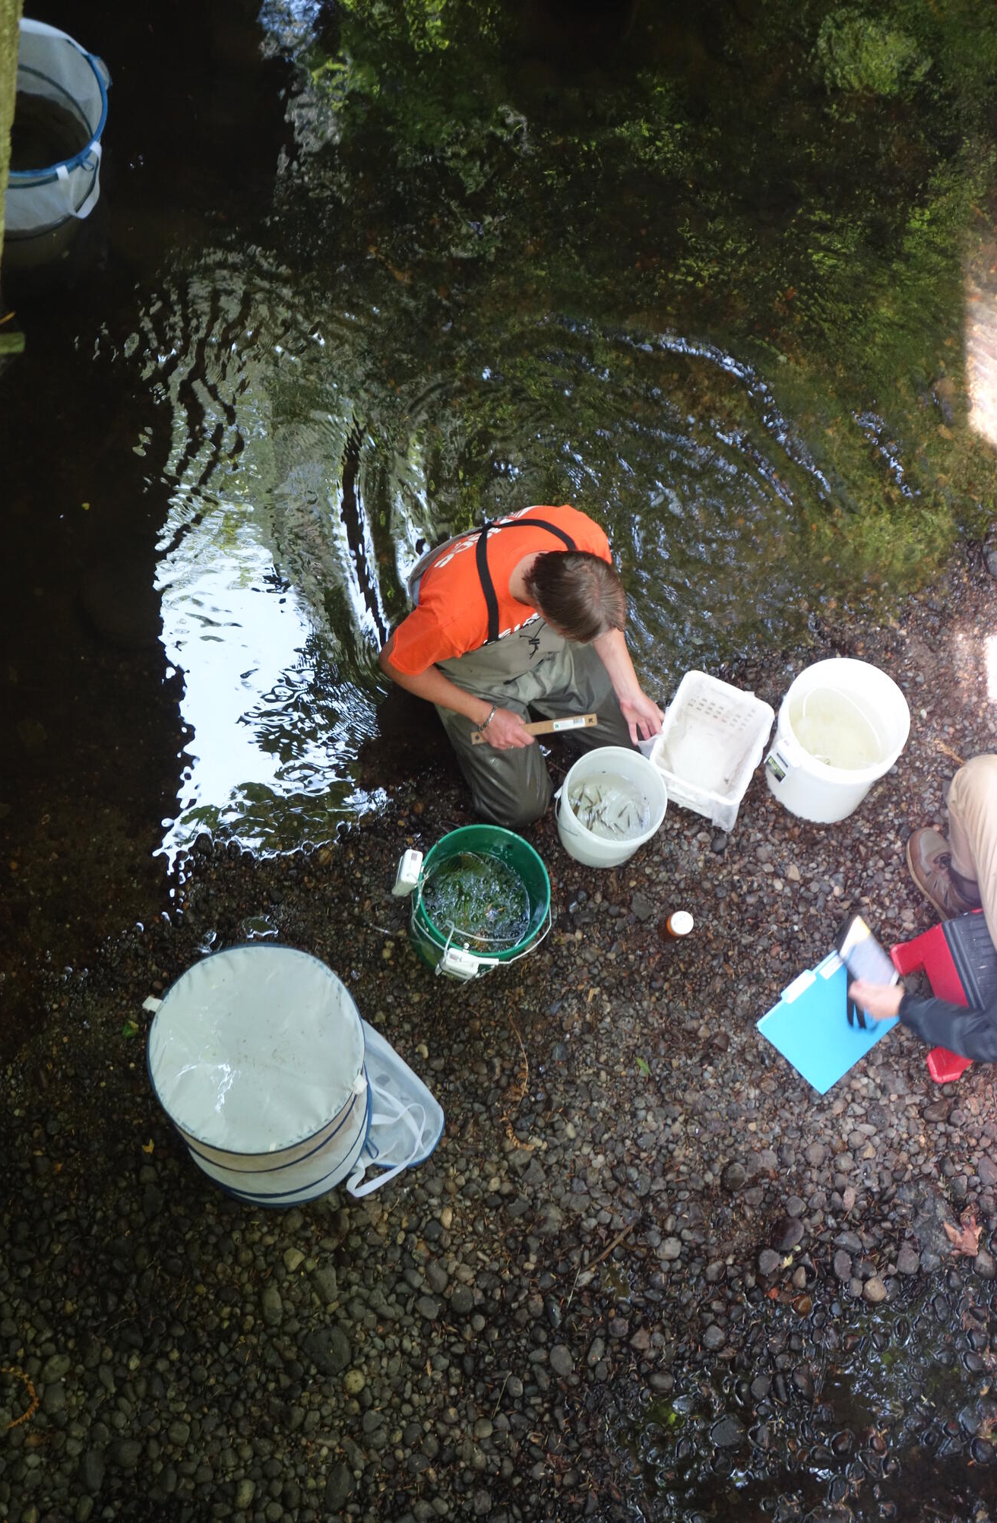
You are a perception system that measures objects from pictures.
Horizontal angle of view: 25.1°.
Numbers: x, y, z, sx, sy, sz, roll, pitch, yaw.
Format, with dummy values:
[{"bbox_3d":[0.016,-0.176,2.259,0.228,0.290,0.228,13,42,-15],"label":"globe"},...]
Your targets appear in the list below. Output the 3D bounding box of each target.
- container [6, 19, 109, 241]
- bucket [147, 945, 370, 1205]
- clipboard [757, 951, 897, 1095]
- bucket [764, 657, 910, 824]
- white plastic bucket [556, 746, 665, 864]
[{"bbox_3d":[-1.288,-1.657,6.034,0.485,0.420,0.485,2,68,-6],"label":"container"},{"bbox_3d":[-0.512,0.706,4.955,0.455,0.550,0.455,2,68,-6],"label":"bucket"},{"bbox_3d":[0.801,0.621,5.416,0.298,0.015,0.240,-40,78,-19],"label":"clipboard"},{"bbox_3d":[0.821,-0.039,5.525,0.302,0.365,0.302,2,68,-6],"label":"bucket"},{"bbox_3d":[0.266,0.122,5.455,0.250,0.225,0.250,2,68,-6],"label":"white plastic bucket"}]

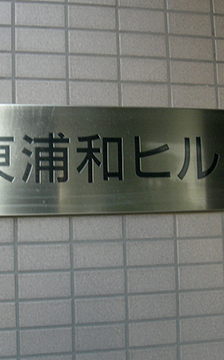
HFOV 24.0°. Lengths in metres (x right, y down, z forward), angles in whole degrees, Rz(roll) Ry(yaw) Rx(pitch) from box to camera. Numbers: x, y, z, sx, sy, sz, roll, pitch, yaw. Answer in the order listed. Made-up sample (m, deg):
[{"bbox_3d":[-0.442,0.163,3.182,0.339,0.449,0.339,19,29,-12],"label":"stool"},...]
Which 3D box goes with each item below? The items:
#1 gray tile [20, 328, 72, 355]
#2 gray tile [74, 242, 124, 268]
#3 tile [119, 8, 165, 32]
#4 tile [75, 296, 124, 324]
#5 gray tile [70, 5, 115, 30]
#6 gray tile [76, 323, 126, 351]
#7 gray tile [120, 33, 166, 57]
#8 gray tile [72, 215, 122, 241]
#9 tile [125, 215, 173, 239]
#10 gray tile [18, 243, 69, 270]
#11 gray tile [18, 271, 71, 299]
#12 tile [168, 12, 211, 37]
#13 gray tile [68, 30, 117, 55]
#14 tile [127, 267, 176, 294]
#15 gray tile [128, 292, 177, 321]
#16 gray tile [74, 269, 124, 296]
[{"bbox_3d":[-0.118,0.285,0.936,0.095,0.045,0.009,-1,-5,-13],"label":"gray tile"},{"bbox_3d":[-0.025,0.138,0.973,0.095,0.045,0.008,0,-5,-13],"label":"gray tile"},{"bbox_3d":[0.058,-0.310,1.031,0.095,0.045,0.009,-1,-5,-13],"label":"tile"},{"bbox_3d":[-0.024,0.236,0.966,0.095,0.045,0.010,-1,-5,-14],"label":"tile"},{"bbox_3d":[-0.038,-0.309,1.008,0.095,0.045,0.009,-1,-5,-13],"label":"gray tile"},{"bbox_3d":[-0.024,0.287,0.963,0.095,0.045,0.009,-1,-5,-13],"label":"gray tile"},{"bbox_3d":[0.059,-0.262,1.030,0.095,0.045,0.010,-1,-5,-14],"label":"gray tile"},{"bbox_3d":[-0.027,0.088,0.975,0.095,0.045,0.009,-1,-5,-13],"label":"gray tile"},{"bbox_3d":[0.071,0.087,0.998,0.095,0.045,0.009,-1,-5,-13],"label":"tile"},{"bbox_3d":[-0.122,0.138,0.952,0.095,0.045,0.009,-1,-5,-13],"label":"gray tile"},{"bbox_3d":[-0.123,0.188,0.946,0.095,0.045,0.010,-1,-5,-14],"label":"gray tile"},{"bbox_3d":[0.154,-0.310,1.056,0.095,0.045,0.009,-1,-5,-13],"label":"tile"},{"bbox_3d":[-0.038,-0.261,1.006,0.095,0.045,0.010,-1,-5,-14],"label":"gray tile"},{"bbox_3d":[0.074,0.187,0.993,0.095,0.045,0.009,-1,-5,-13],"label":"tile"},{"bbox_3d":[0.075,0.237,0.990,0.095,0.045,0.009,-1,-5,-13],"label":"gray tile"},{"bbox_3d":[-0.023,0.188,0.968,0.095,0.045,0.008,0,-5,-13],"label":"gray tile"}]

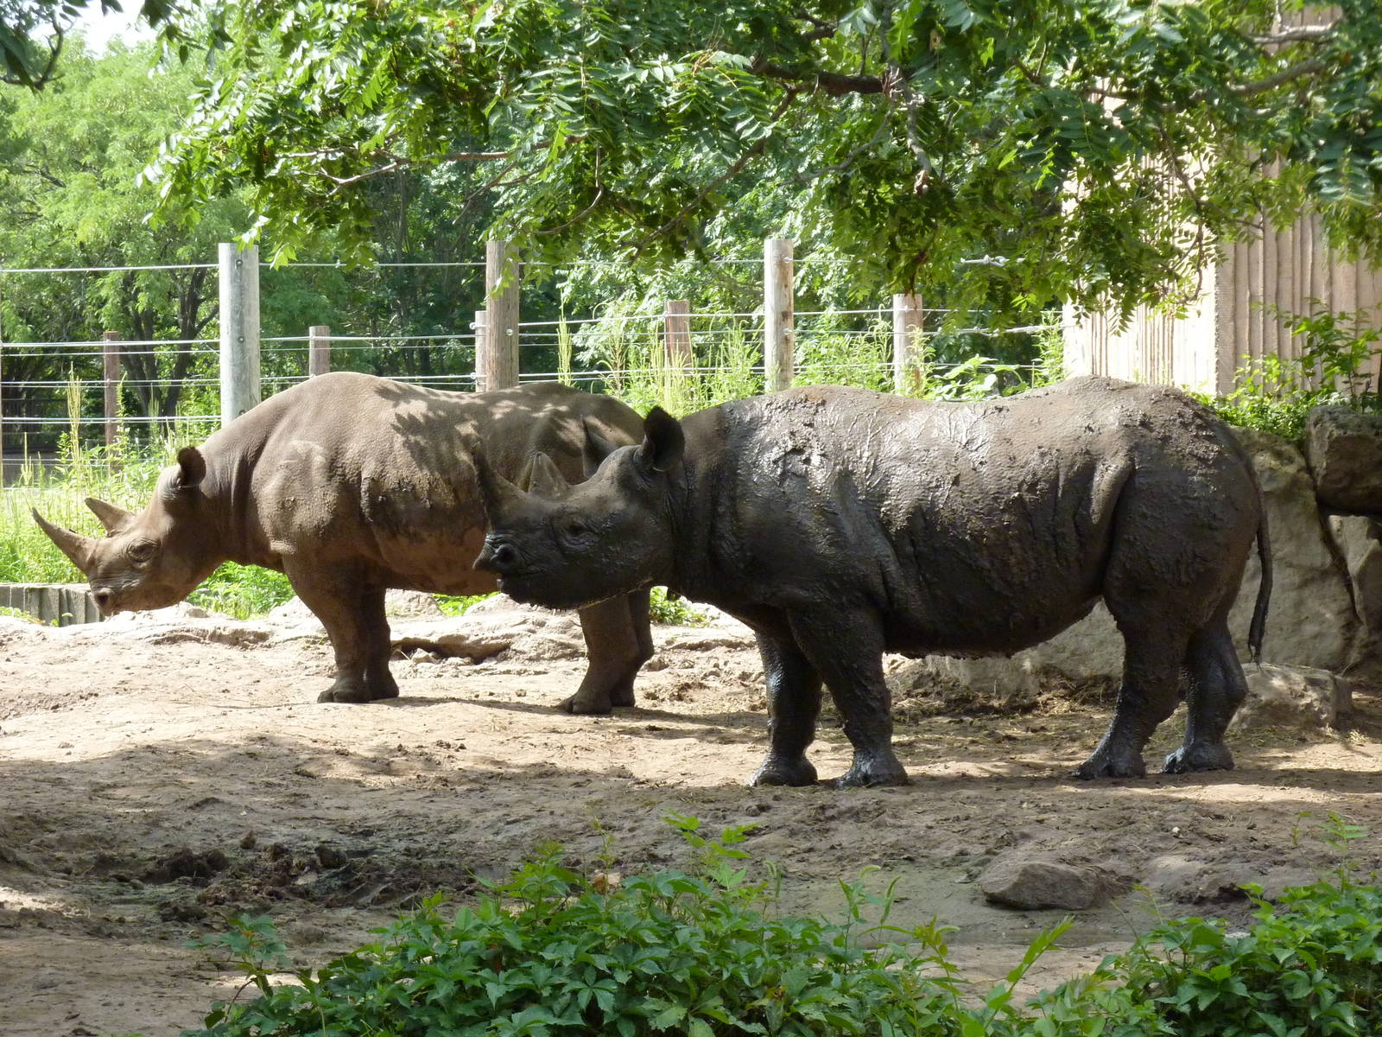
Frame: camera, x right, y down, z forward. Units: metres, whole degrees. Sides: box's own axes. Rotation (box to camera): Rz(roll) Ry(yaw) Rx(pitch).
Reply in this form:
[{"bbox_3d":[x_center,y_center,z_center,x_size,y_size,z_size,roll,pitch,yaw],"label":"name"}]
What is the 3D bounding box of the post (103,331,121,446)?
[{"bbox_3d":[-6.133,-1.030,44.032,0.160,1.900,0.160,0,2,0],"label":"post"}]

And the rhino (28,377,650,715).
[{"bbox_3d":[-1.660,0.090,19.100,3.000,1.530,0.970,1,2,20],"label":"rhino"}]

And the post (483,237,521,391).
[{"bbox_3d":[-1.178,-0.667,26.036,0.205,2.150,0.205,0,2,0],"label":"post"}]

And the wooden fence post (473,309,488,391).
[{"bbox_3d":[-1.696,-0.732,34.534,0.185,2.000,0.185,0,2,0],"label":"wooden fence post"}]

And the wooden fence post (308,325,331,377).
[{"bbox_3d":[-3.623,-0.905,40.533,0.200,1.950,0.200,0,2,0],"label":"wooden fence post"}]

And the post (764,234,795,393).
[{"bbox_3d":[0.557,-0.690,26.236,0.182,2.150,0.182,0,2,0],"label":"post"}]

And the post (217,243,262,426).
[{"bbox_3d":[-2.721,-0.612,25.035,0.240,2.100,0.240,0,2,0],"label":"post"}]

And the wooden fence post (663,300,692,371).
[{"bbox_3d":[-0.100,-0.681,32.034,0.178,2.000,0.178,0,2,0],"label":"wooden fence post"}]

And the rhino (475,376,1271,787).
[{"bbox_3d":[0.700,0.230,15.400,3.050,1.500,0.950,0,2,-12],"label":"rhino"}]

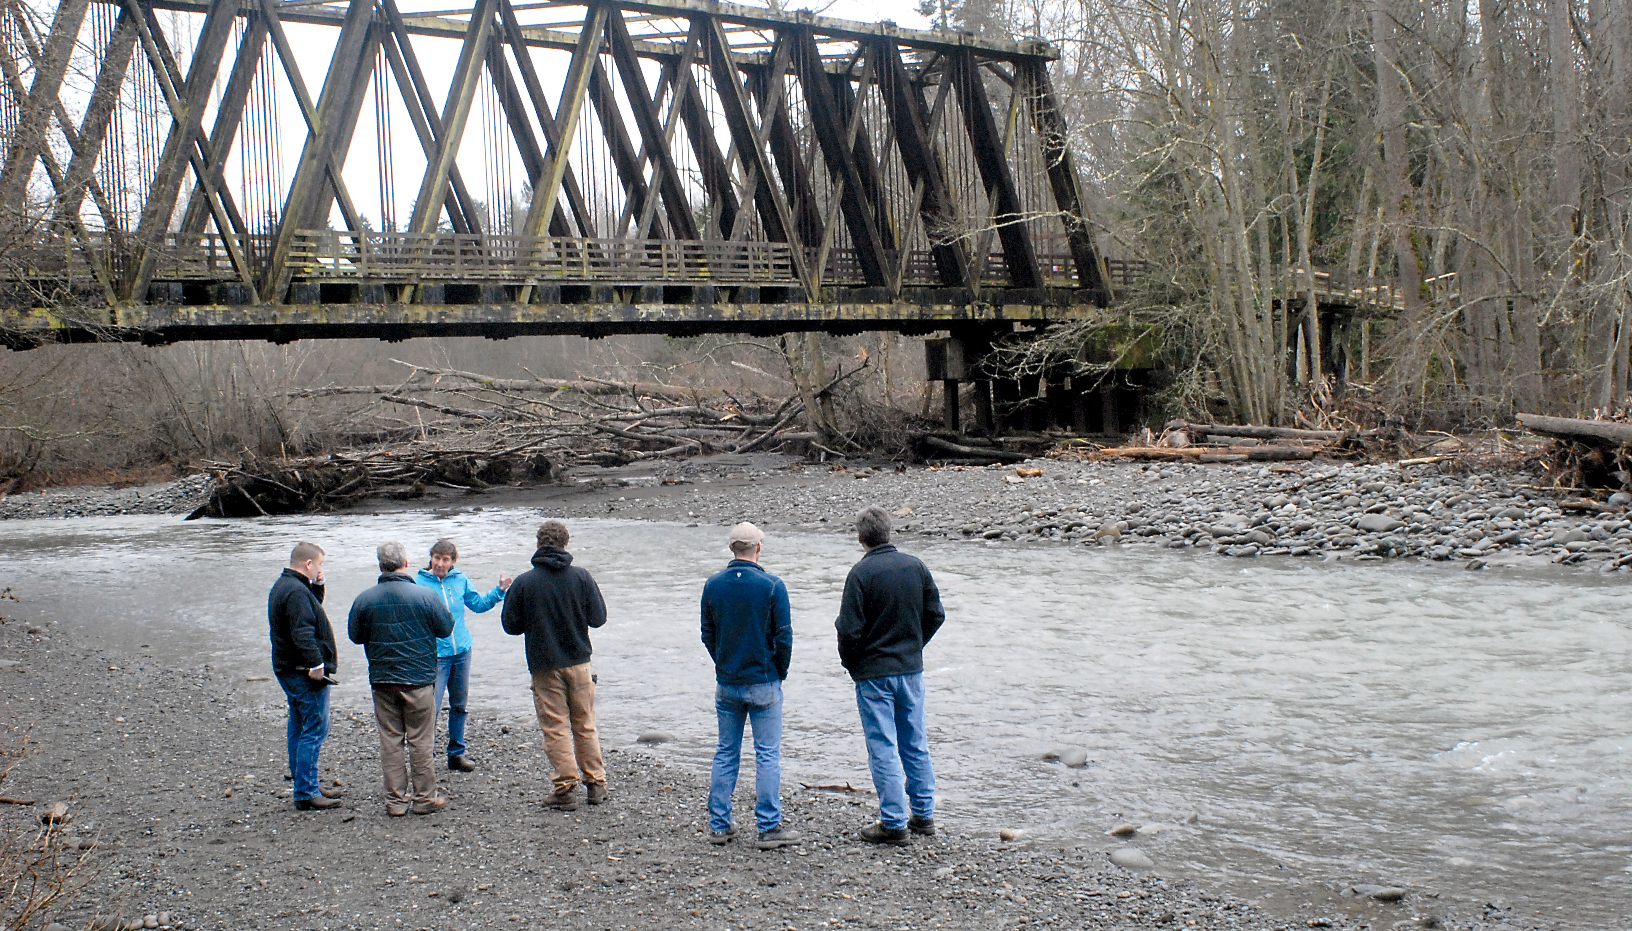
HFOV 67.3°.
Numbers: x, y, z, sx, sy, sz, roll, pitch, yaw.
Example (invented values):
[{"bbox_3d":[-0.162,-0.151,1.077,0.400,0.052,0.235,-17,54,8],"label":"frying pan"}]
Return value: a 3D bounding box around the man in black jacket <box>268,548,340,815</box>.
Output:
[{"bbox_3d":[-3.467,1.419,8.320,0.440,1.770,0.550,-4,2,-24],"label":"man in black jacket"}]

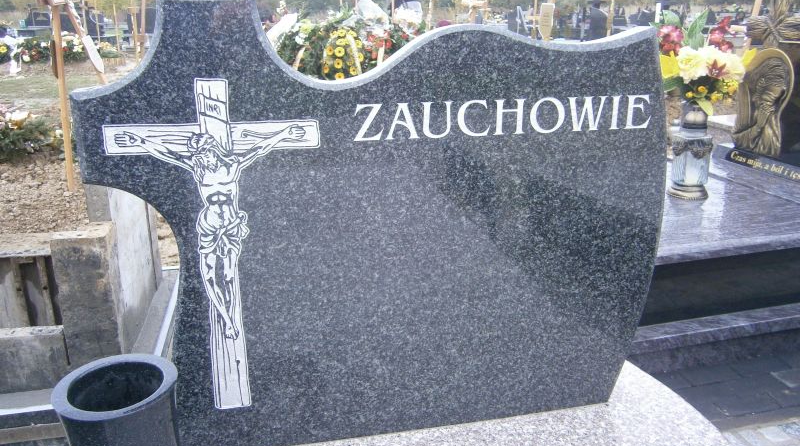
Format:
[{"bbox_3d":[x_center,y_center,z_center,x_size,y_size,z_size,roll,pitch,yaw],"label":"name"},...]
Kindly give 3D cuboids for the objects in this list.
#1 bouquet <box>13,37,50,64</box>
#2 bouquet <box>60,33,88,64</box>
[{"bbox_3d":[-6.255,-2.930,10.200,0.600,0.410,0.470,-6,22,-19],"label":"bouquet"},{"bbox_3d":[-5.560,-2.990,10.300,0.550,0.450,0.450,-6,22,-19],"label":"bouquet"}]

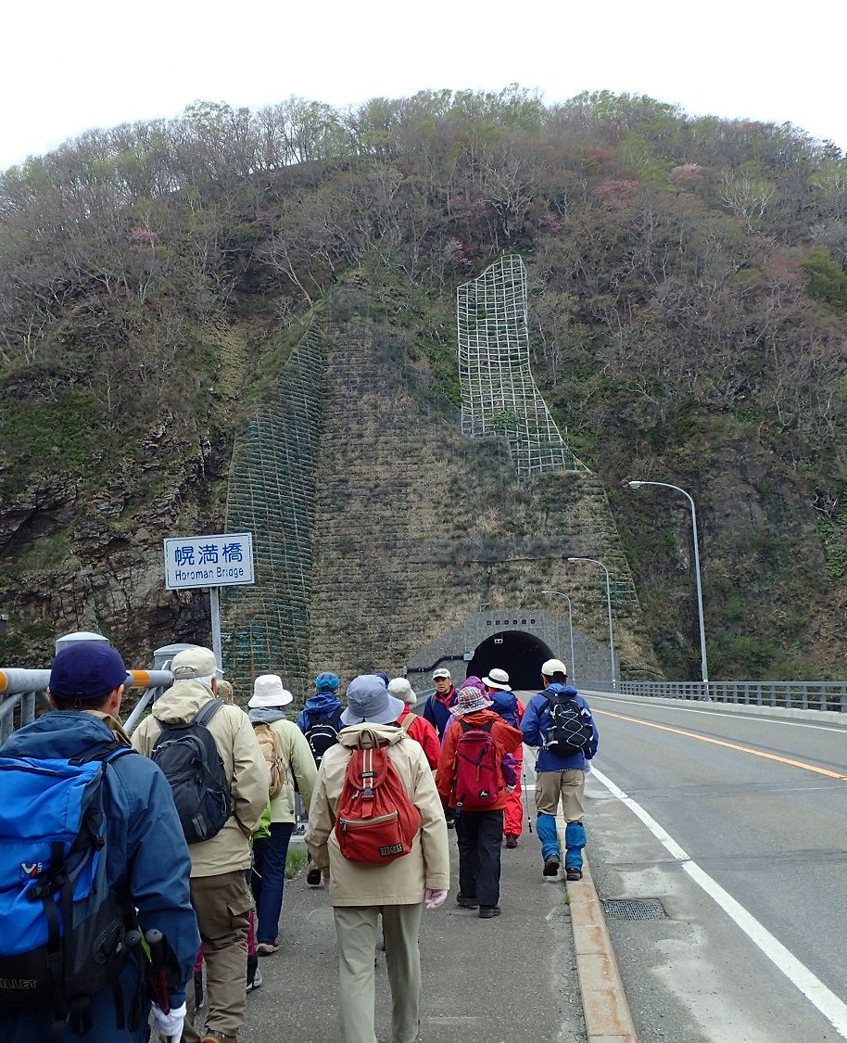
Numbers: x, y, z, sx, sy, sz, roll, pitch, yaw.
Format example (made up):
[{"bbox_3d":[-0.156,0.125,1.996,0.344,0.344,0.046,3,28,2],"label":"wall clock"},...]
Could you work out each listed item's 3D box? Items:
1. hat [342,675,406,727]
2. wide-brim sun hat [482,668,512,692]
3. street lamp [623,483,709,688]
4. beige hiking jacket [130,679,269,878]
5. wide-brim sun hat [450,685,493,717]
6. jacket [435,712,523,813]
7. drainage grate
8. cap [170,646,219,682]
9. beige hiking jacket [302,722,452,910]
[{"bbox_3d":[-0.220,0.778,5.250,0.275,0.190,0.300,-11,-8,4],"label":"hat"},{"bbox_3d":[0.693,1.487,11.300,0.280,0.170,0.290,11,-8,2],"label":"wide-brim sun hat"},{"bbox_3d":[10.937,3.128,53.766,3.050,9.800,0.350,-3,-8,2],"label":"street lamp"},{"bbox_3d":[-0.977,1.119,5.250,0.580,0.840,0.370,-3,-8,6],"label":"beige hiking jacket"},{"bbox_3d":[0.331,1.212,8.150,0.280,0.180,0.290,-14,-8,4],"label":"wide-brim sun hat"},{"bbox_3d":[0.371,1.613,8.150,0.570,0.660,0.360,-3,-8,4],"label":"jacket"},{"bbox_3d":[1.453,2.685,8.267,0.410,0.050,0.670,-3,-8,6],"label":"drainage grate"},{"bbox_3d":[-1.002,0.621,5.280,0.175,0.150,0.255,-4,-8,14],"label":"cap"},{"bbox_3d":[-0.203,1.273,5.250,0.600,0.770,0.360,-3,-8,4],"label":"beige hiking jacket"}]

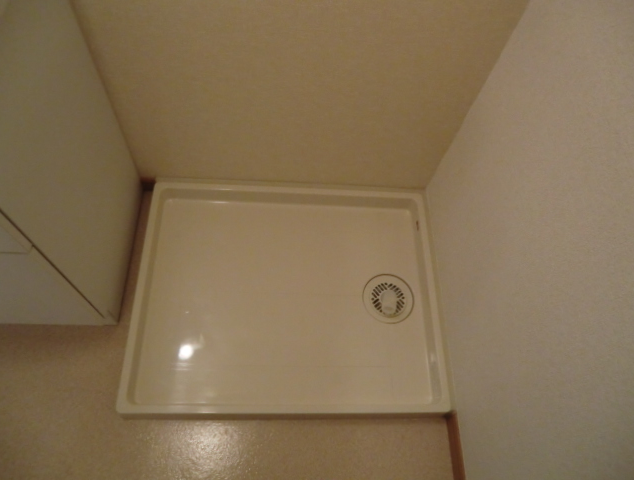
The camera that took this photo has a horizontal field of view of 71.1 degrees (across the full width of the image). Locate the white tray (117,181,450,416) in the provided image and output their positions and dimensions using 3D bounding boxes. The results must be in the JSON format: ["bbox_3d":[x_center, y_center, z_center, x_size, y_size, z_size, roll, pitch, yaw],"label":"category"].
[{"bbox_3d":[-0.074,0.141,1.227,0.800,0.060,0.640,2,64,-4],"label":"white tray"}]

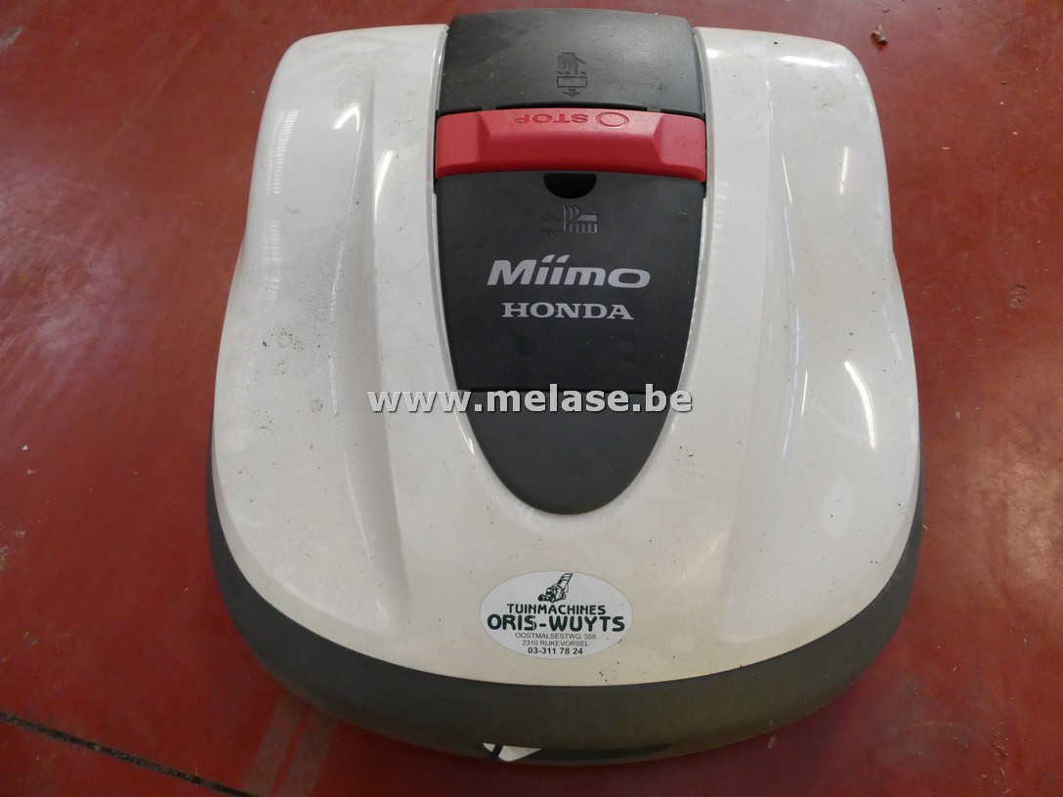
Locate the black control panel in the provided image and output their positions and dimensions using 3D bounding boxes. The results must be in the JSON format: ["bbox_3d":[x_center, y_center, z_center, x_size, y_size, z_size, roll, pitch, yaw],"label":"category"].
[{"bbox_3d":[0.029,-0.161,0.545,0.212,0.084,0.493,1,62,1],"label":"black control panel"}]

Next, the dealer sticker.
[{"bbox_3d":[0.015,0.135,0.460,0.096,0.003,0.055,1,87,0],"label":"dealer sticker"}]

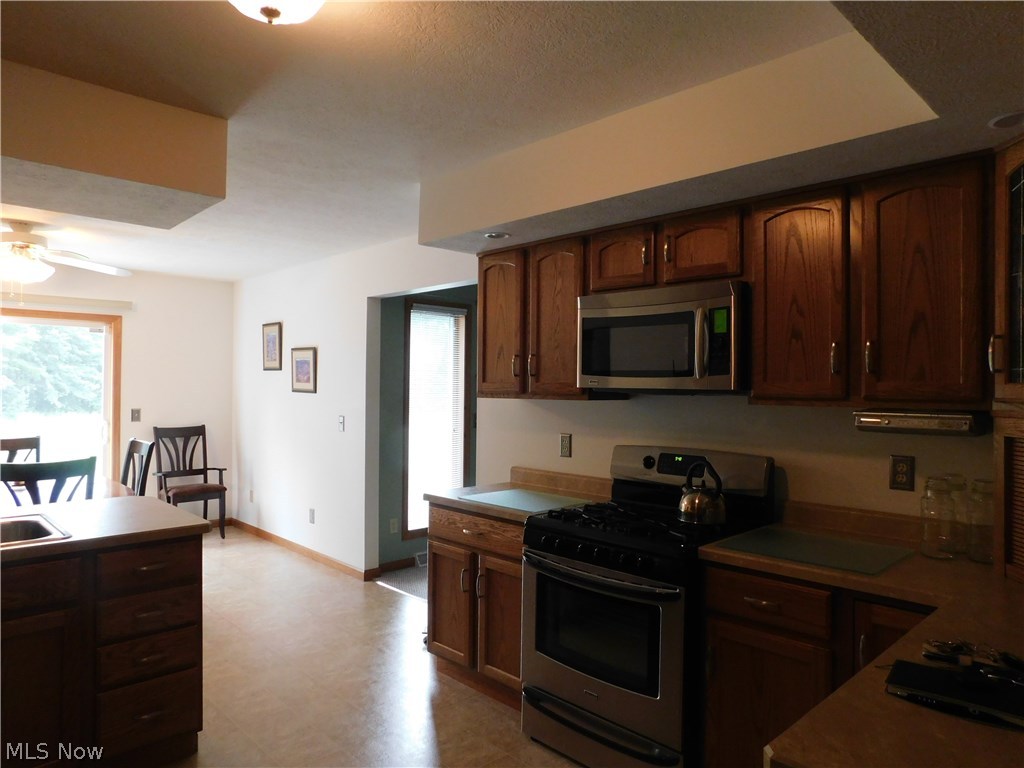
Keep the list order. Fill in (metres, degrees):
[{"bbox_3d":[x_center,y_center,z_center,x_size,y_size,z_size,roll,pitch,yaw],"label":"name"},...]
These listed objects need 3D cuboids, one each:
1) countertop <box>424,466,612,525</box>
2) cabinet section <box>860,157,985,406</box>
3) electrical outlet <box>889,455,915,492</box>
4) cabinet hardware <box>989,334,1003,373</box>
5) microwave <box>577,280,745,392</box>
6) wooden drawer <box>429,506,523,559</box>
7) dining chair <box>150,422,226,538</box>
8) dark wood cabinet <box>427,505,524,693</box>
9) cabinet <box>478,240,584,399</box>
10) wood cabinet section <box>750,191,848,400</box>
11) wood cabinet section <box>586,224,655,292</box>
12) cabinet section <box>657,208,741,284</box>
[{"bbox_3d":[0.043,0.526,3.349,0.605,0.133,0.774,0,0,-44],"label":"countertop"},{"bbox_3d":[1.368,-0.299,2.201,0.325,0.725,0.365,0,1,-44],"label":"cabinet section"},{"bbox_3d":[1.376,0.312,2.391,0.010,0.120,0.072,0,0,-44],"label":"electrical outlet"},{"bbox_3d":[1.359,-0.084,1.910,0.033,0.107,0.014,0,0,1],"label":"cabinet hardware"},{"bbox_3d":[0.670,-0.177,2.860,0.381,0.406,0.749,0,0,-44],"label":"microwave"},{"bbox_3d":[0.005,0.693,3.310,0.486,0.167,0.746,0,0,-44],"label":"wooden drawer"},{"bbox_3d":[-3.059,0.935,6.414,0.552,1.039,0.562,0,0,-44],"label":"dining chair"},{"bbox_3d":[0.048,0.995,3.350,0.593,0.799,0.774,0,0,-44],"label":"dark wood cabinet"},{"bbox_3d":[0.182,-0.301,3.408,0.325,0.749,0.720,0,0,-44],"label":"cabinet"},{"bbox_3d":[1.106,-0.300,2.471,0.325,0.725,0.358,0,1,-44],"label":"wood cabinet section"},{"bbox_3d":[0.582,-0.526,3.011,0.325,0.270,0.365,0,1,-44],"label":"wood cabinet section"},{"bbox_3d":[0.842,-0.524,2.743,0.325,0.270,0.362,0,1,-44],"label":"cabinet section"}]

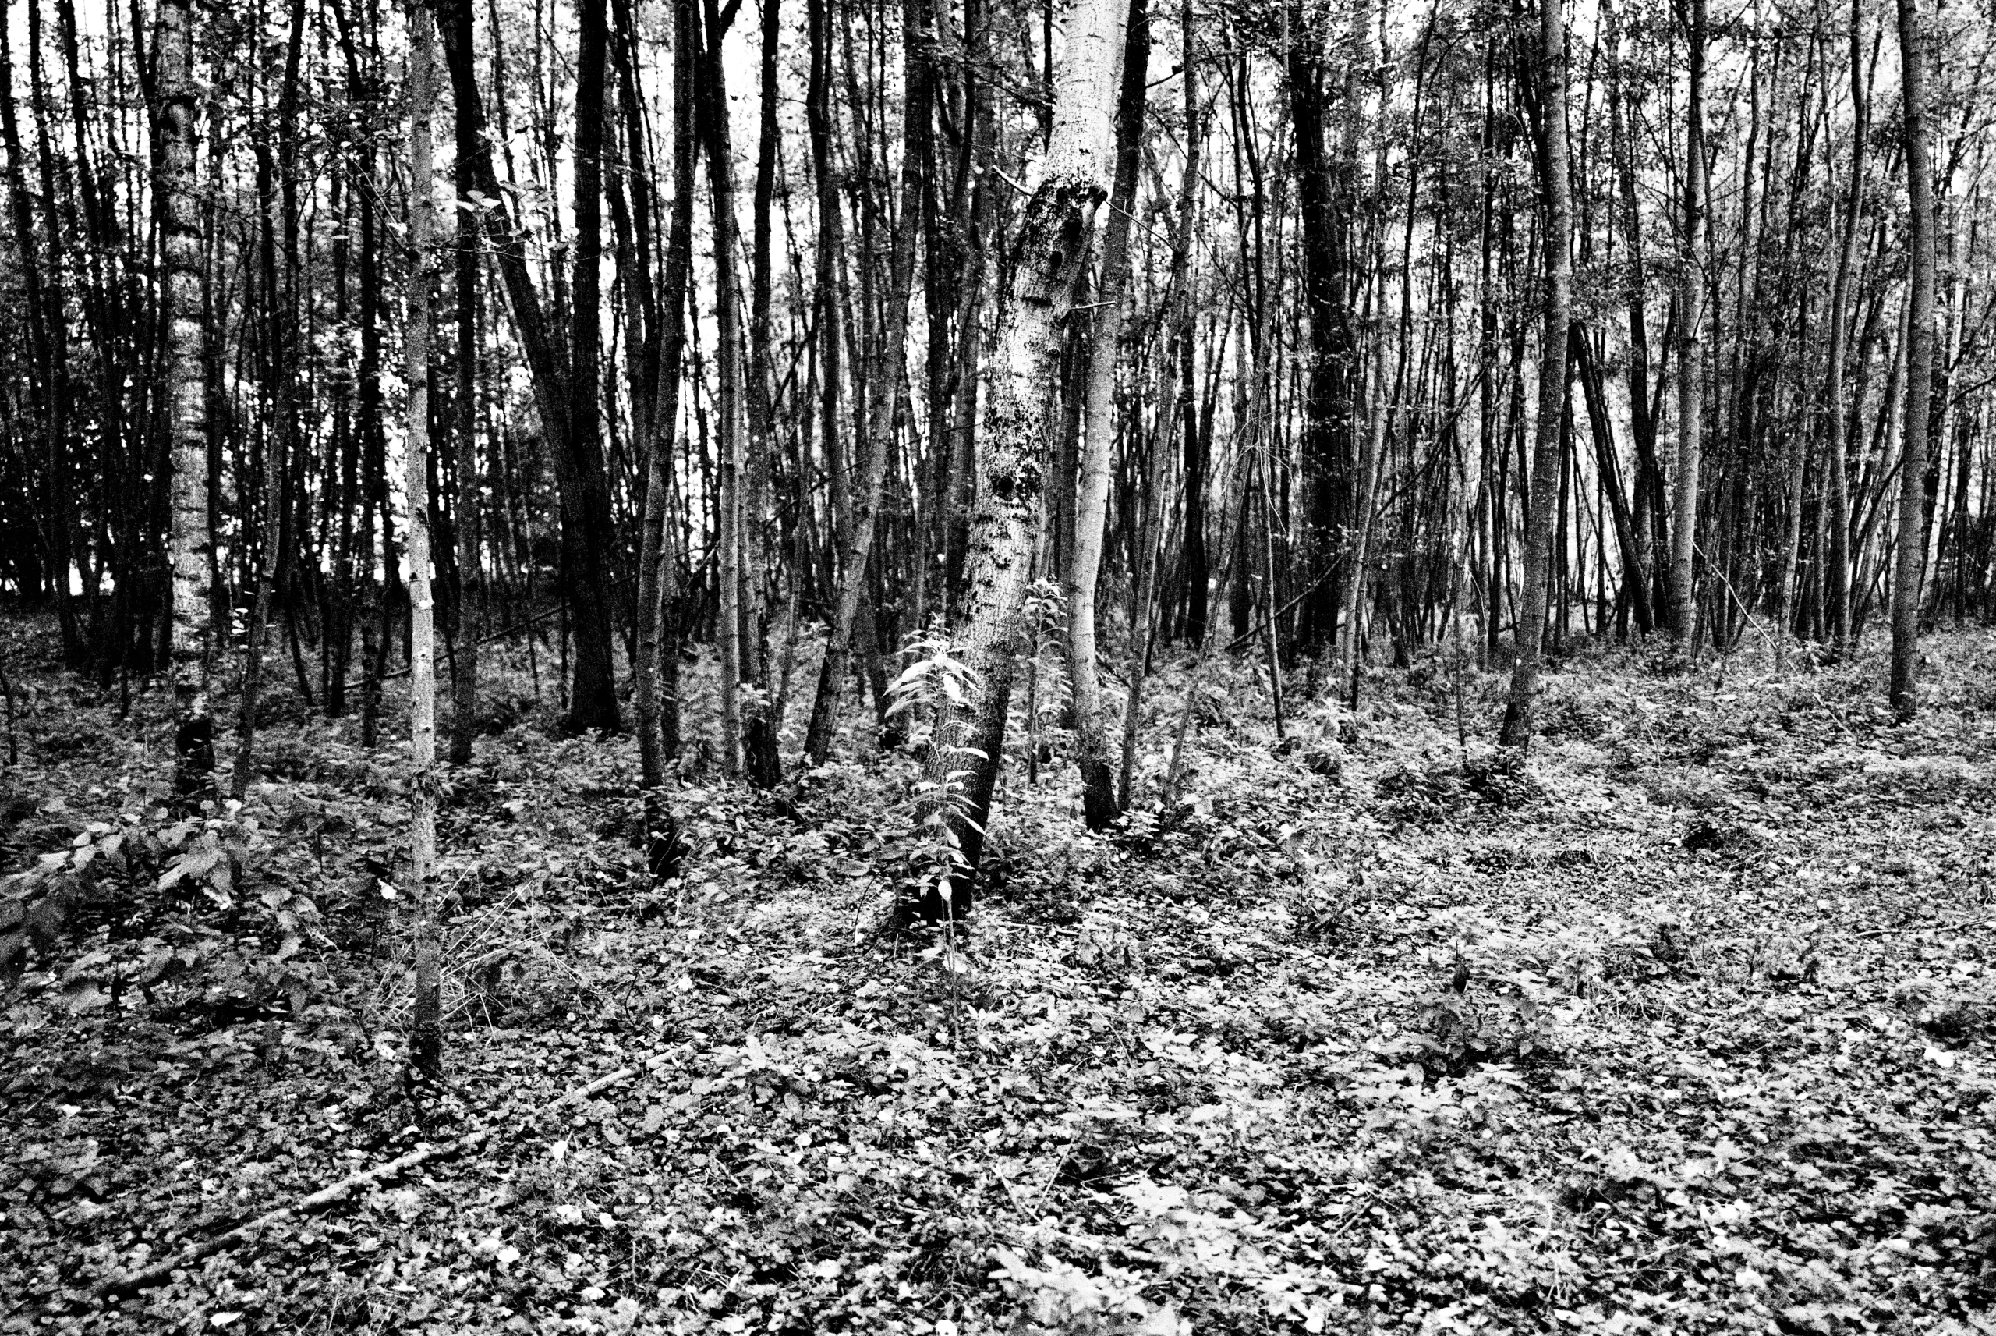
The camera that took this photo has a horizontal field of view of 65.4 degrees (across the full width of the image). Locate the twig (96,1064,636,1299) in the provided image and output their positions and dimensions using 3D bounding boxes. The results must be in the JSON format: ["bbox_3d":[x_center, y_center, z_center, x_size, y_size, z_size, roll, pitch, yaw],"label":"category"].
[{"bbox_3d":[-1.464,1.238,3.918,0.055,0.050,1.647,2,4,27],"label":"twig"}]

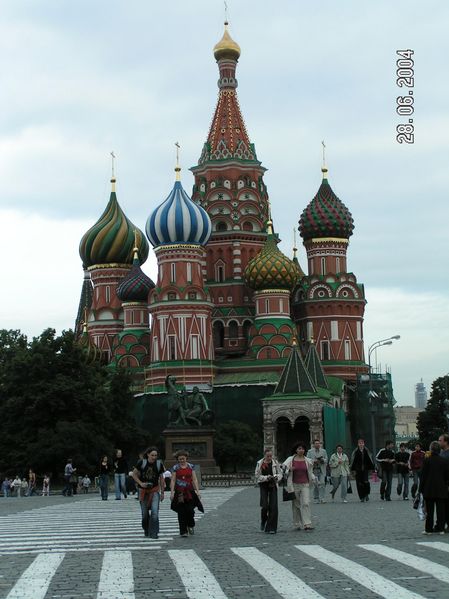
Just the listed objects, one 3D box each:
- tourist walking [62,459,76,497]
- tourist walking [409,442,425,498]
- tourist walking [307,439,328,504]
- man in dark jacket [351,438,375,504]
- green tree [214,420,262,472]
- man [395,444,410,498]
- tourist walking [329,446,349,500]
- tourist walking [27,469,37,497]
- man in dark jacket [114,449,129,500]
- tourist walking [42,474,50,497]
[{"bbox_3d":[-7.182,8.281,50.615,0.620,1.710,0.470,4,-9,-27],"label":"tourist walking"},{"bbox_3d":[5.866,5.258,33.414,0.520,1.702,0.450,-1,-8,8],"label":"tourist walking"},{"bbox_3d":[2.554,4.756,30.117,0.570,1.734,0.420,1,-8,-8],"label":"tourist walking"},{"bbox_3d":[3.887,4.843,30.819,0.680,1.766,0.450,0,-8,-1],"label":"man in dark jacket"},{"bbox_3d":[1.227,14.569,107.355,4.700,5.271,4.700,0,-8,0],"label":"green tree"},{"bbox_3d":[5.292,5.140,32.513,0.500,1.686,0.450,-1,-8,5],"label":"man"},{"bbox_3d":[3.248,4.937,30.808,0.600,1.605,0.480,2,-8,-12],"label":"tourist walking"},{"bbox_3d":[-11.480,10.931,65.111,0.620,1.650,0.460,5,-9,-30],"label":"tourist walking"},{"bbox_3d":[-3.591,6.135,38.118,0.520,1.762,0.450,-1,-8,7],"label":"man in dark jacket"},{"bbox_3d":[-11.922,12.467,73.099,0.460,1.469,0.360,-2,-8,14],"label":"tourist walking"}]

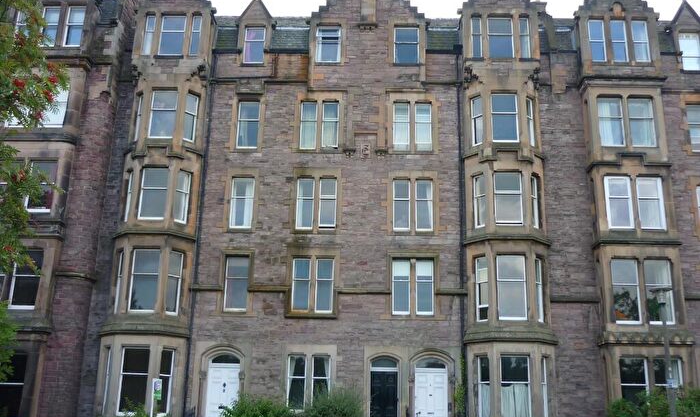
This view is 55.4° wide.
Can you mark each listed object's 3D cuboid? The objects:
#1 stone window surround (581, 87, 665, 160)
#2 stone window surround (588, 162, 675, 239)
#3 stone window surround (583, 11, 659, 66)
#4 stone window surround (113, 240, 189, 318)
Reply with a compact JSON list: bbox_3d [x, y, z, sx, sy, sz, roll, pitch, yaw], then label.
[{"bbox_3d":[10.712,-3.178,26.174,2.849,3.017,0.950,1,-16,2],"label":"stone window surround"},{"bbox_3d":[11.515,-0.335,27.410,2.989,2.846,0.650,1,-16,2],"label":"stone window surround"},{"bbox_3d":[10.852,-6.831,26.938,2.650,2.249,0.300,1,-16,2],"label":"stone window surround"},{"bbox_3d":[-8.149,2.861,26.981,3.050,3.171,0.900,1,-16,2],"label":"stone window surround"}]

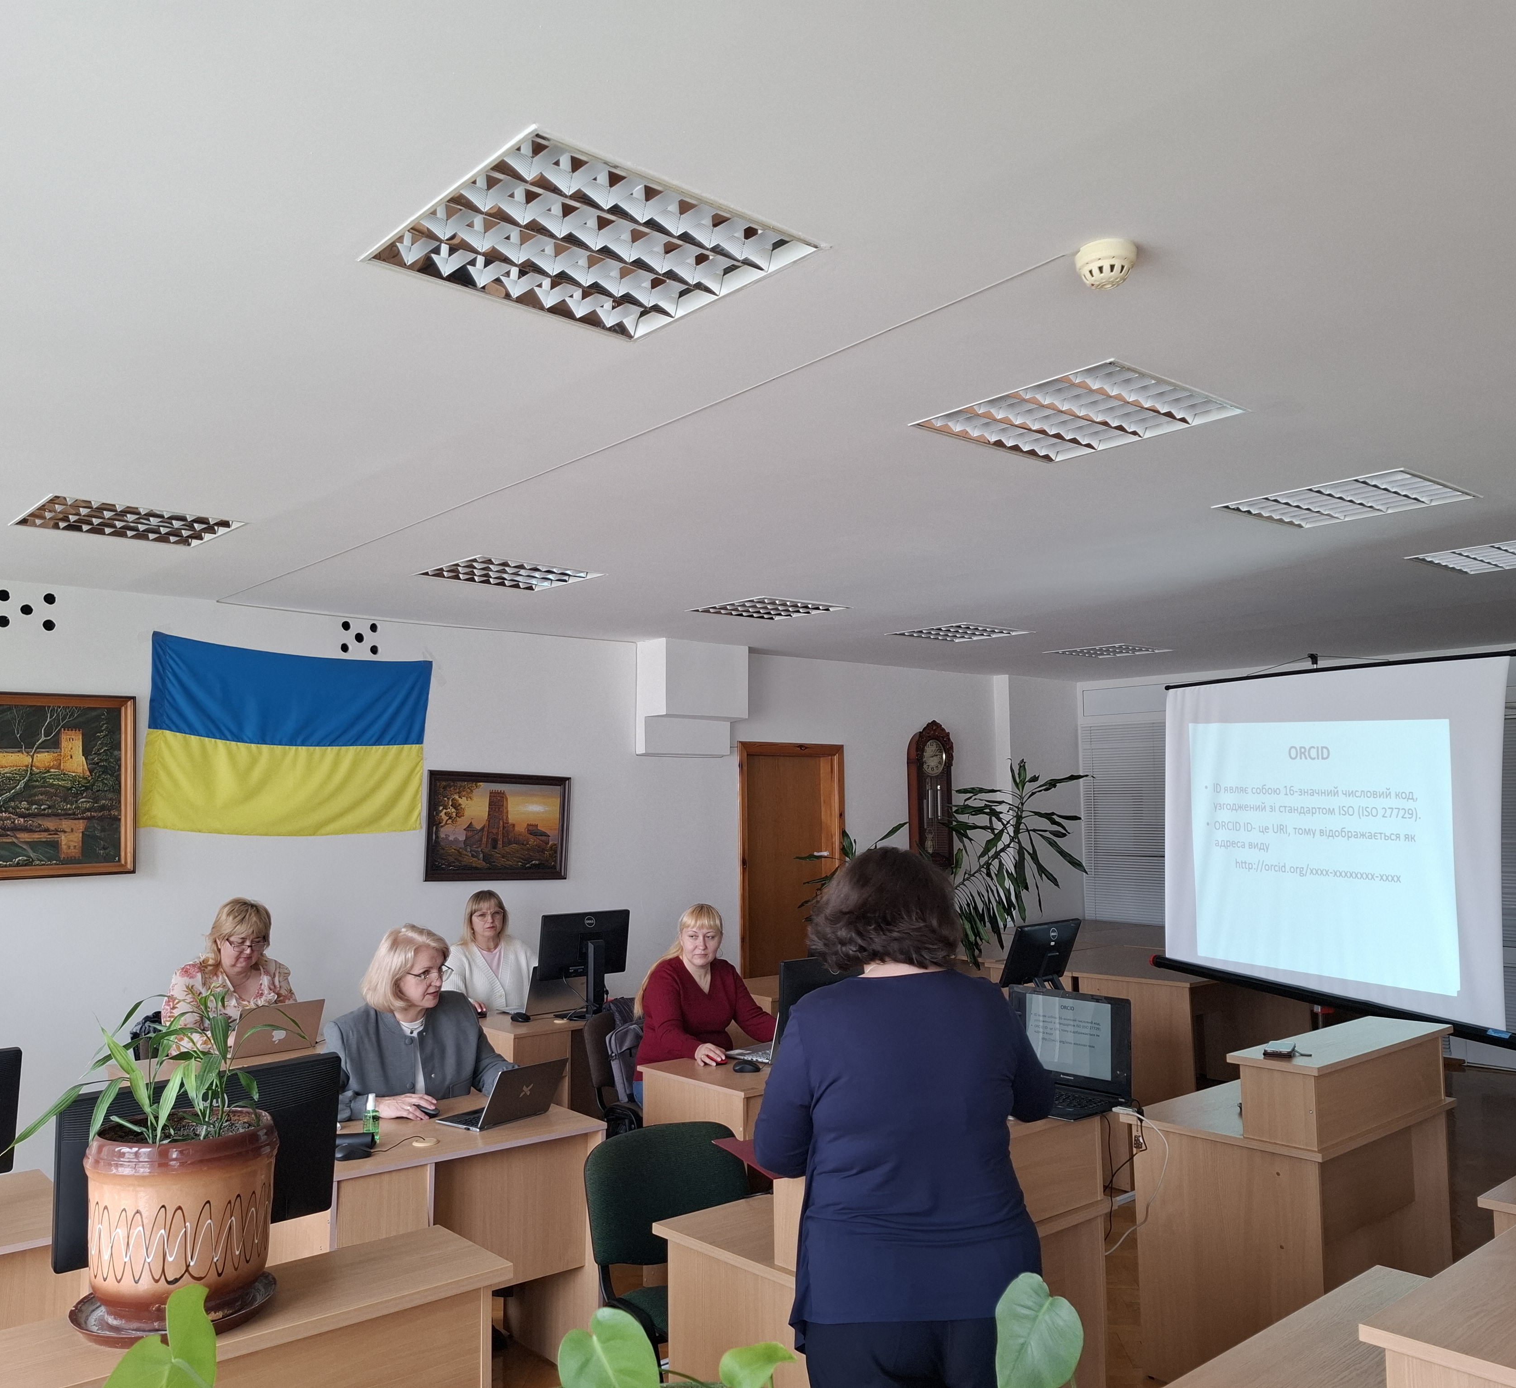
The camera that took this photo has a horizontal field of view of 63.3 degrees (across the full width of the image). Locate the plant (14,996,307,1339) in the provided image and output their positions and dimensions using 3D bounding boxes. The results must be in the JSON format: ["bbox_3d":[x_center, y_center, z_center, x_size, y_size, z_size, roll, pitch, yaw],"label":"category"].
[{"bbox_3d":[-0.850,0.657,1.777,0.393,0.434,0.373,4,-6,-41],"label":"plant"}]

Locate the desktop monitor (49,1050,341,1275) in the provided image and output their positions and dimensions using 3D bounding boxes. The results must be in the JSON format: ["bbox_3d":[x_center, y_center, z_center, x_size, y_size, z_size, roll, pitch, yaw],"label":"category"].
[{"bbox_3d":[-0.952,0.900,2.127,0.462,0.493,0.190,4,-7,-42],"label":"desktop monitor"}]

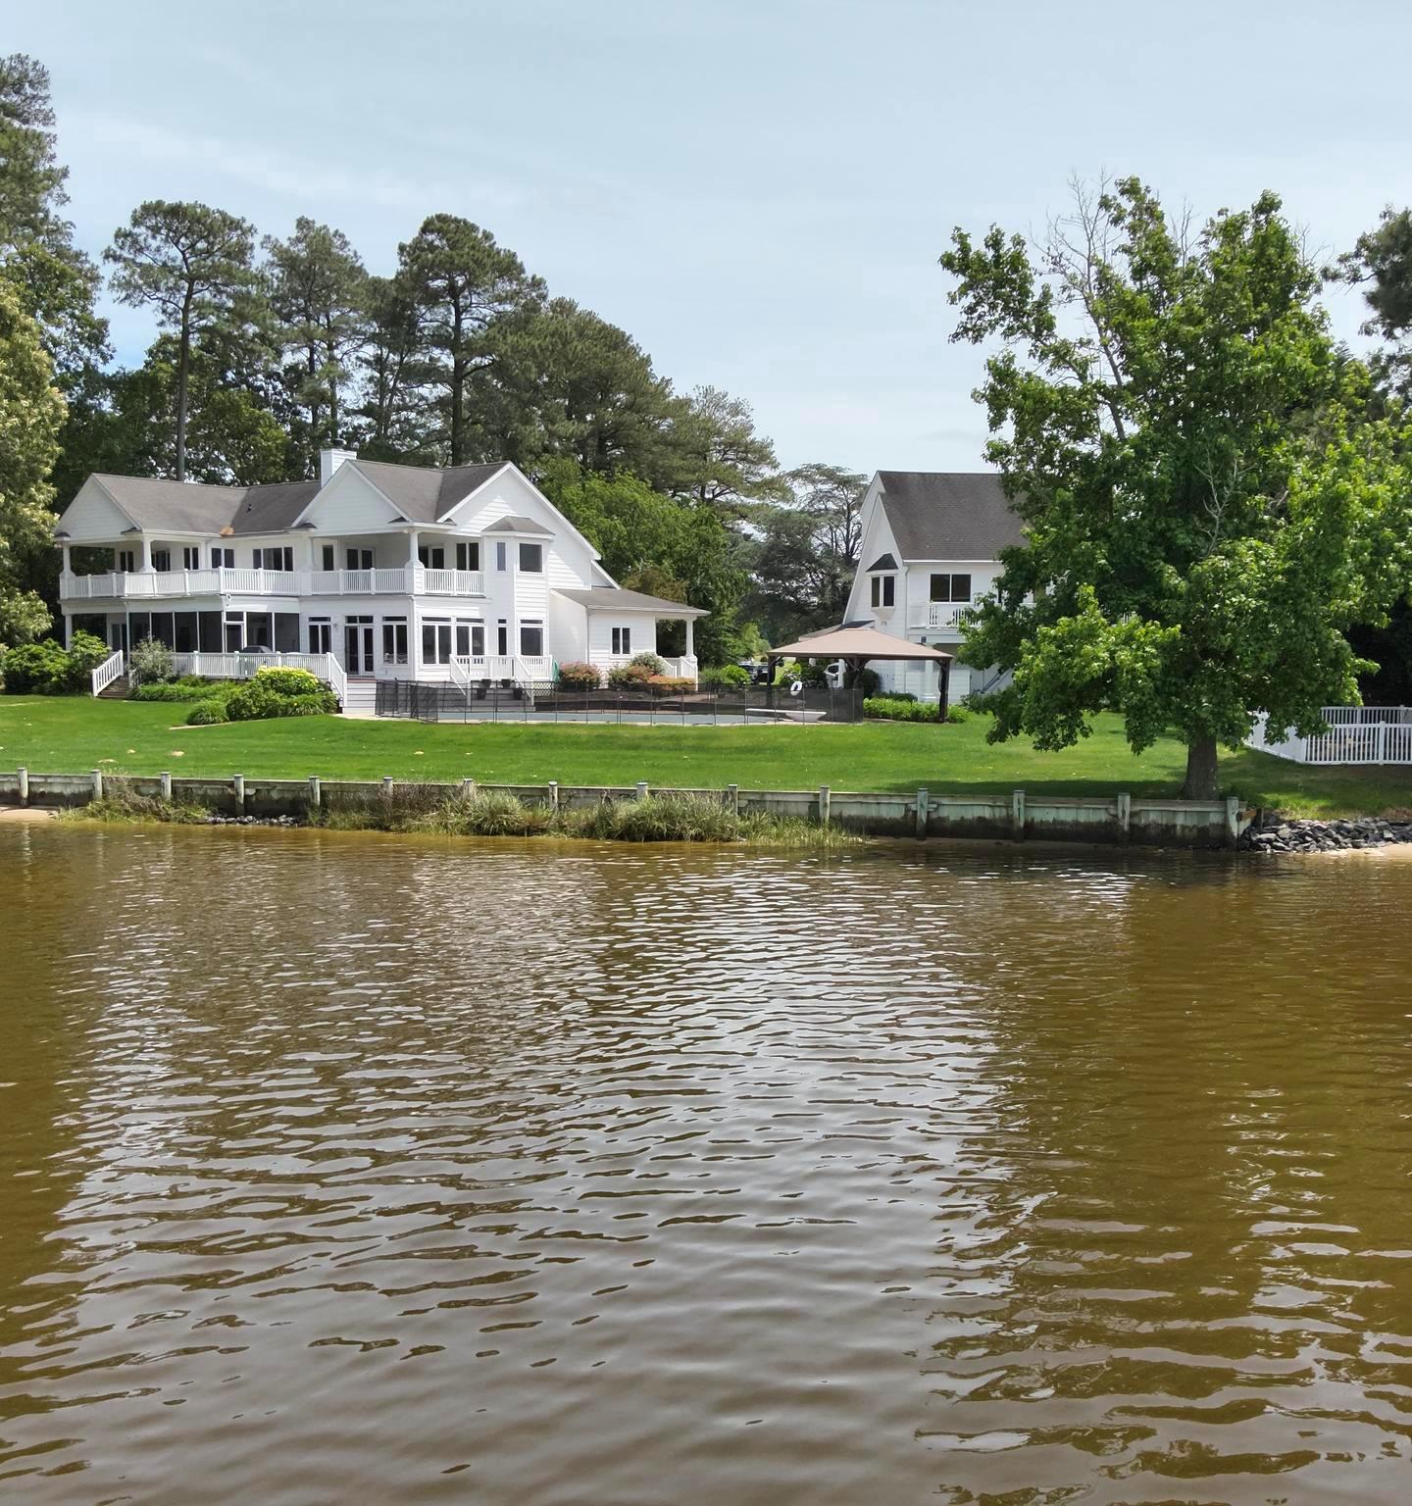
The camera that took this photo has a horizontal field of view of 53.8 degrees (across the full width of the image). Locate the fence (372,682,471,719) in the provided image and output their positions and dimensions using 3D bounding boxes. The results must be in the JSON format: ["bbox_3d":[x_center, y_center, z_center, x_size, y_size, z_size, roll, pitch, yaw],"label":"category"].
[{"bbox_3d":[-9.975,-1.757,48.511,3.900,1.220,0.800,3,5,35],"label":"fence"}]

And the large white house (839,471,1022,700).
[{"bbox_3d":[13.226,-7.830,65.578,11.000,10.281,12.901,0,4,-6],"label":"large white house"}]

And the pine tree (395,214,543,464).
[{"bbox_3d":[-12.821,-16.411,75.957,7.913,25.292,7.583,-1,5,-9],"label":"pine tree"}]

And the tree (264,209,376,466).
[{"bbox_3d":[-21.487,-17.015,78.921,6.057,26.007,5.805,-1,5,-15],"label":"tree"}]

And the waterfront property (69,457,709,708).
[{"bbox_3d":[-14.205,-7.741,63.067,19.993,10.400,20.734,3,5,35],"label":"waterfront property"}]

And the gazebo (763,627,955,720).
[{"bbox_3d":[5.431,-2.761,48.933,4.100,3.287,4.700,-4,6,-40],"label":"gazebo"}]

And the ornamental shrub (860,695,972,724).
[{"bbox_3d":[7.521,-1.601,49.624,3.900,0.900,1.300,3,5,35],"label":"ornamental shrub"}]

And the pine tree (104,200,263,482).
[{"bbox_3d":[-27.810,-16.561,74.945,8.303,25.696,7.957,-2,5,-20],"label":"pine tree"}]

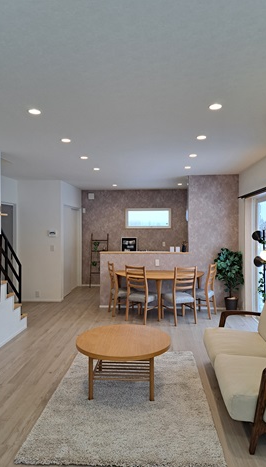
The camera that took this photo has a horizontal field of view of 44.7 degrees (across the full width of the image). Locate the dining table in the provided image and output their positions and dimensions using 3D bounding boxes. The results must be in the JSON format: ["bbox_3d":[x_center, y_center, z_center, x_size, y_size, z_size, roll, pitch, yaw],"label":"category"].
[{"bbox_3d":[0.452,1.015,5.401,1.540,0.690,0.860,0,1,5],"label":"dining table"}]

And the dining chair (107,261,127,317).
[{"bbox_3d":[-0.161,0.929,5.473,0.480,0.860,0.430,0,1,-16],"label":"dining chair"}]

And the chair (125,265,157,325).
[{"bbox_3d":[0.159,0.935,5.110,0.430,0.860,0.480,1,1,35],"label":"chair"}]

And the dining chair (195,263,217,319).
[{"bbox_3d":[1.131,0.930,5.375,0.480,0.860,0.430,1,1,30],"label":"dining chair"}]

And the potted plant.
[{"bbox_3d":[1.664,0.803,5.500,0.520,1.110,0.470,0,1,5],"label":"potted plant"}]

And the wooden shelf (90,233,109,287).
[{"bbox_3d":[-0.799,0.663,7.923,0.440,1.300,0.300,0,1,5],"label":"wooden shelf"}]

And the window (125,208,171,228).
[{"bbox_3d":[0.394,-0.374,8.019,1.130,0.490,0.100,0,1,5],"label":"window"}]

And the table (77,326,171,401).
[{"bbox_3d":[-0.079,1.175,2.968,0.850,0.430,0.850,0,1,5],"label":"table"}]

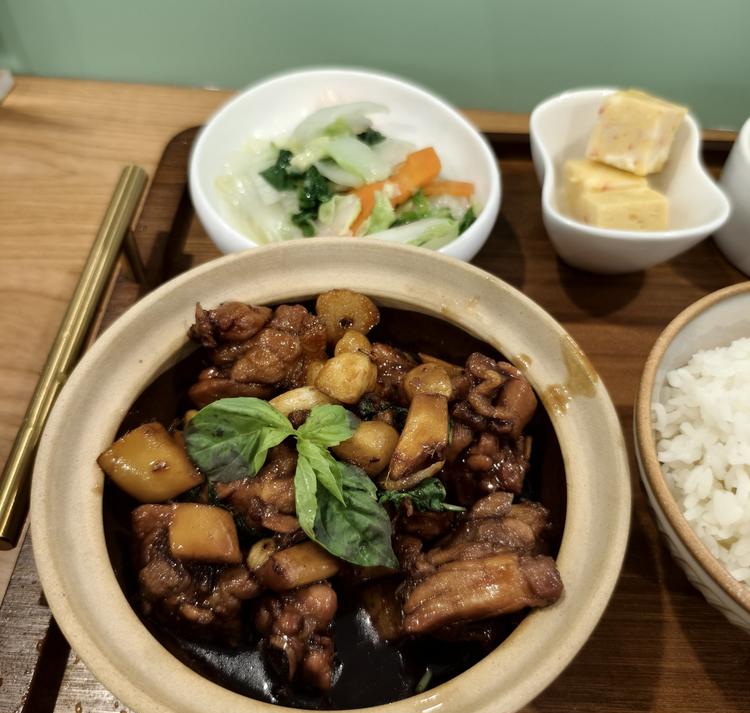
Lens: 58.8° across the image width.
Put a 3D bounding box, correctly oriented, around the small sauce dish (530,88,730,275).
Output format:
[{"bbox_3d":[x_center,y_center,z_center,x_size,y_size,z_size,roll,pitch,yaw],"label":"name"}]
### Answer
[{"bbox_3d":[0.115,-0.079,0.333,0.085,0.050,0.105,1,53,-1],"label":"small sauce dish"}]

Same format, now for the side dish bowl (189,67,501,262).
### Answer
[{"bbox_3d":[-0.013,-0.078,0.323,0.141,0.057,0.139,1,53,-1],"label":"side dish bowl"}]

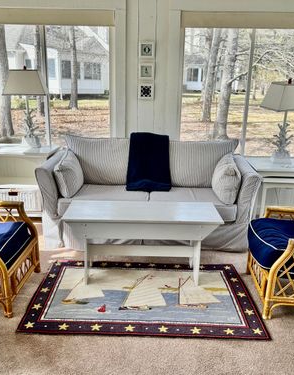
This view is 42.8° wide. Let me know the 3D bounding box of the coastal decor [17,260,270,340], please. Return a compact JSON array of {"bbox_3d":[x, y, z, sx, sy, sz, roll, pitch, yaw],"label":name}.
[{"bbox_3d":[-0.017,0.666,2.375,1.330,0.012,0.832,1,15,0],"label":"coastal decor"}]

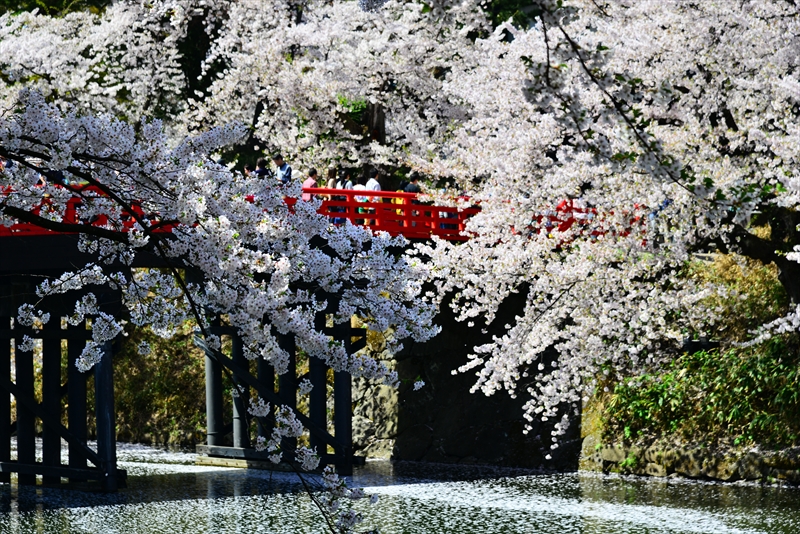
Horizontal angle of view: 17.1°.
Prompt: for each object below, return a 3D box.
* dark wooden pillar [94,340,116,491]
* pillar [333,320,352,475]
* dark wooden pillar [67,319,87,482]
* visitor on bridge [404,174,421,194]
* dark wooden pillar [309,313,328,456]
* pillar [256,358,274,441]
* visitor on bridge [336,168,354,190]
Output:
[{"bbox_3d":[-6.828,3.162,61.800,0.410,4.031,0.410,-1,0,0],"label":"dark wooden pillar"},{"bbox_3d":[-1.410,3.155,66.000,0.410,4.008,0.410,-1,0,0],"label":"pillar"},{"bbox_3d":[-7.573,3.150,62.700,0.410,3.972,0.410,0,0,0],"label":"dark wooden pillar"},{"bbox_3d":[0.330,-1.611,69.300,0.300,1.650,0.470,0,-1,-38],"label":"visitor on bridge"},{"bbox_3d":[-2.044,3.122,66.900,0.410,3.912,0.410,0,0,0],"label":"dark wooden pillar"},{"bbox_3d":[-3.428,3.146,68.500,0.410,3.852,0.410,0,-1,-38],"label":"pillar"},{"bbox_3d":[-1.396,-1.656,67.700,0.320,1.590,0.440,0,-1,-38],"label":"visitor on bridge"}]

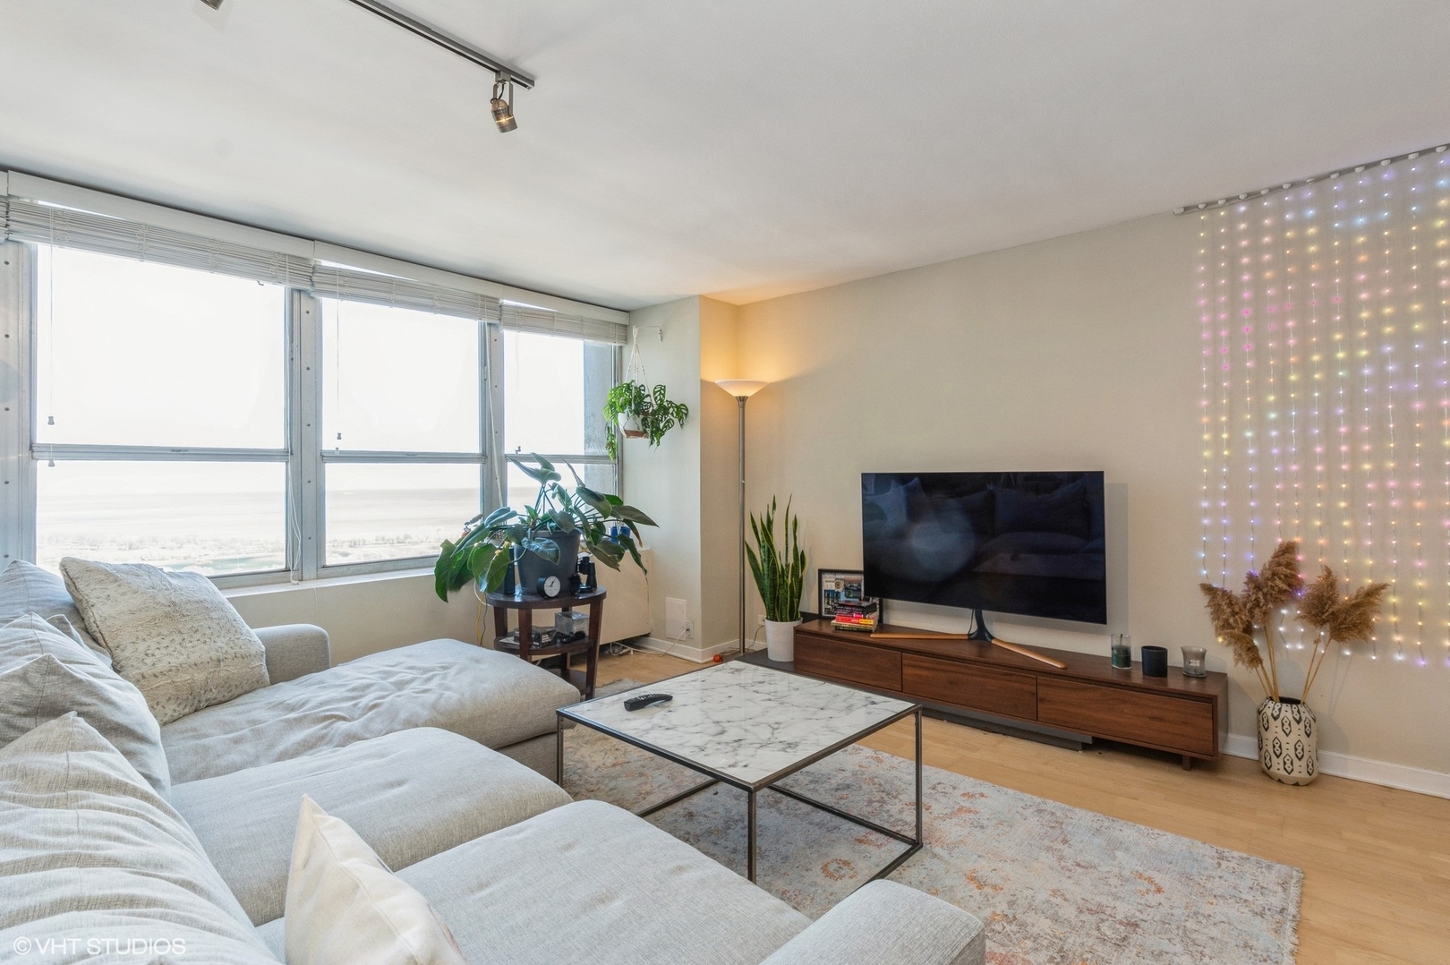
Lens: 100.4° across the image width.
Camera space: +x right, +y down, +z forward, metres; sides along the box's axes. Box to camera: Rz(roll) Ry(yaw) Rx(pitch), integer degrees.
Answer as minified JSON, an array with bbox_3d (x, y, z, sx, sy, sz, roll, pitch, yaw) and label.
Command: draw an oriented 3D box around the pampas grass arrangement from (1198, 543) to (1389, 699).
[{"bbox_3d":[2.300,0.560,2.465,0.590,0.660,0.360,0,1,39],"label":"pampas grass arrangement"}]

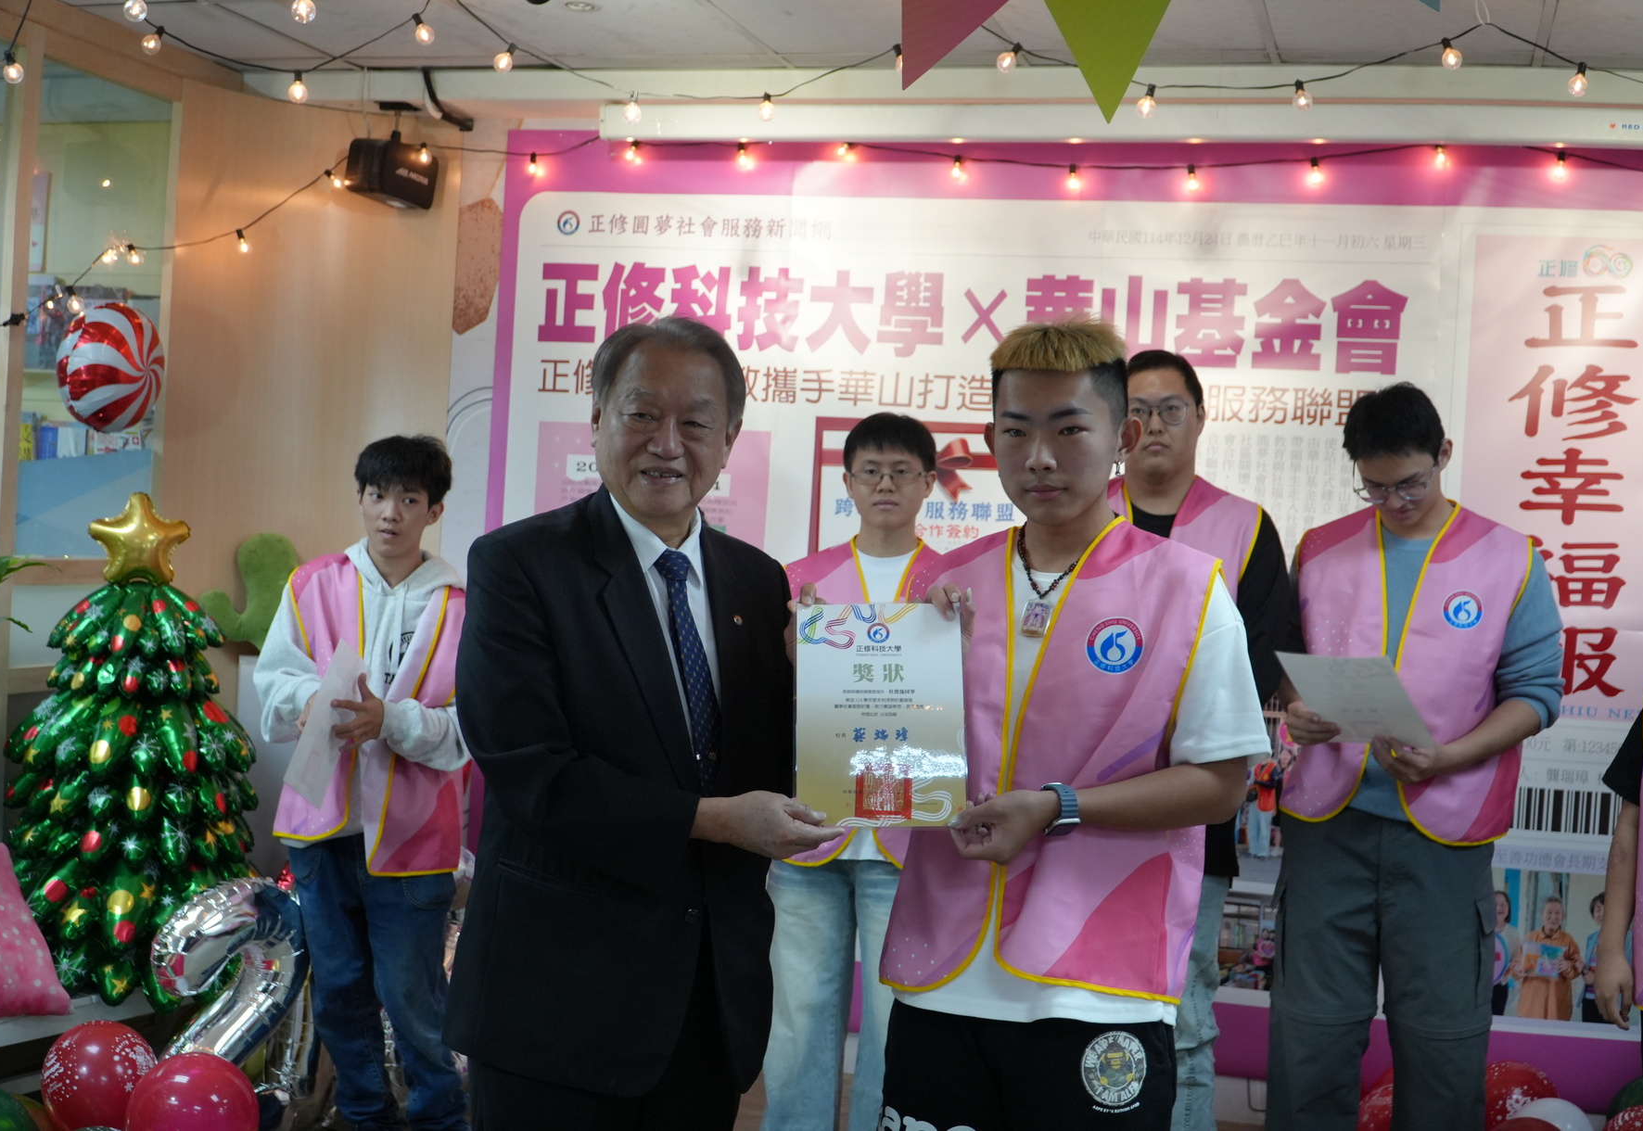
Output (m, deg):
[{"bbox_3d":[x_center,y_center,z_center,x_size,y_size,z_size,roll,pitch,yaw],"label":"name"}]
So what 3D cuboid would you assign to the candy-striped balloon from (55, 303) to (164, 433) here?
[{"bbox_3d":[-1.749,-0.482,4.280,0.220,0.320,0.320,4,1,16],"label":"candy-striped balloon"}]

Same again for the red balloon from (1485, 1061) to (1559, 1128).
[{"bbox_3d":[1.675,1.341,4.250,0.260,0.275,0.260,4,1,22],"label":"red balloon"}]

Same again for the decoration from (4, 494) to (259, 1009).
[{"bbox_3d":[-1.569,0.393,3.970,0.550,1.100,0.550,3,1,-22],"label":"decoration"}]

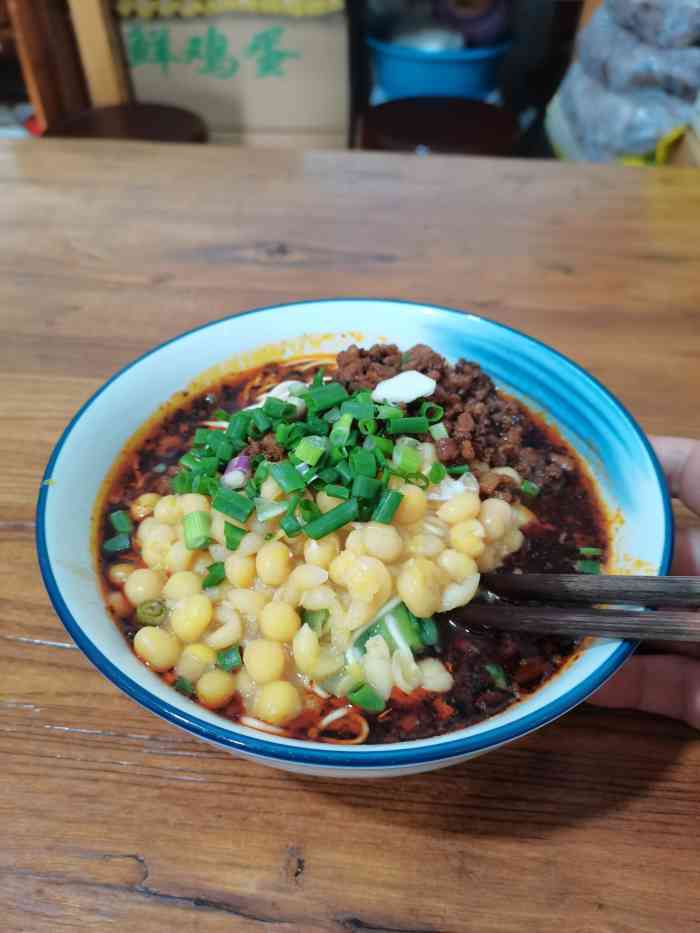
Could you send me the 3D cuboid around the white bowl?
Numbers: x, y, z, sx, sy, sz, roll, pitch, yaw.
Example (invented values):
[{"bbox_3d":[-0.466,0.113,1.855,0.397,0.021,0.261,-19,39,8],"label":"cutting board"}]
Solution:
[{"bbox_3d":[0.002,0.023,0.233,0.180,0.071,0.180,0,45,0],"label":"white bowl"}]

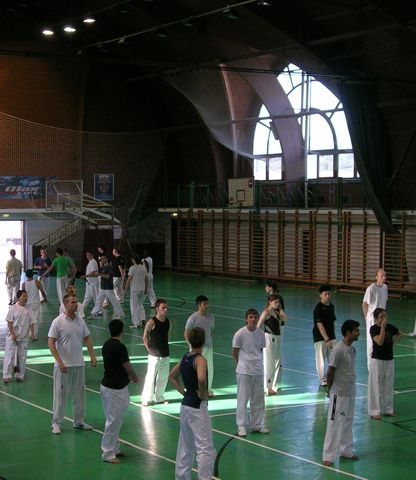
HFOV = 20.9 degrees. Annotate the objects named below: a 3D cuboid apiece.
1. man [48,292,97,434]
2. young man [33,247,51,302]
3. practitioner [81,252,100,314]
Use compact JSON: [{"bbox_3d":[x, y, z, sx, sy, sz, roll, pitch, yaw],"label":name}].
[{"bbox_3d":[-1.880,1.673,15.572,0.610,1.900,0.430,-2,2,-31],"label":"man"},{"bbox_3d":[-5.169,1.065,35.162,0.570,1.740,0.420,-1,2,-13],"label":"young man"},{"bbox_3d":[-3.256,1.185,31.311,0.620,1.760,0.520,-2,2,-31],"label":"practitioner"}]

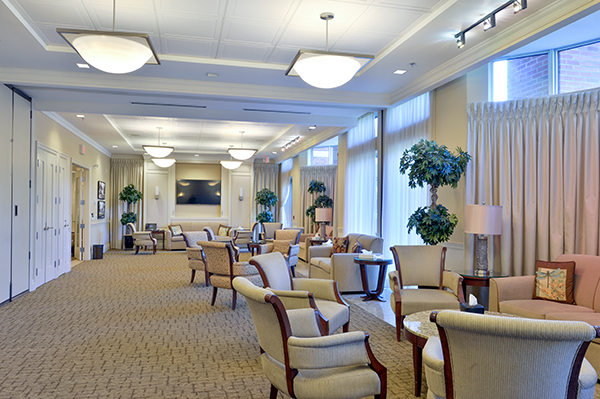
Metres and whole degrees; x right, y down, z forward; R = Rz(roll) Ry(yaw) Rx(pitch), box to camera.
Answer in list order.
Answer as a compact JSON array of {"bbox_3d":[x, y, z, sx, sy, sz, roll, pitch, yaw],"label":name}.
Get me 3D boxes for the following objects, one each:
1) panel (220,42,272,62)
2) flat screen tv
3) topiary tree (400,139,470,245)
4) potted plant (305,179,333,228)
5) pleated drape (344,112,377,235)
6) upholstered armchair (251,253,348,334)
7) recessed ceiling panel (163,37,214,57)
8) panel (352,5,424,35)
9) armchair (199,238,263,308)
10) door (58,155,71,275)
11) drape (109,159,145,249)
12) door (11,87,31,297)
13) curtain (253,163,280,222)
[{"bbox_3d":[-0.655,-1.738,5.117,0.605,0.030,0.564,0,-1,-15],"label":"panel"},{"bbox_3d":[-3.208,-0.234,13.807,1.360,0.780,0.060,0,-1,-14],"label":"flat screen tv"},{"bbox_3d":[1.602,0.376,5.119,0.780,2.120,0.760,0,-1,0],"label":"topiary tree"},{"bbox_3d":[0.518,0.475,11.807,0.740,2.080,0.720,0,-1,0],"label":"potted plant"},{"bbox_3d":[1.192,-0.037,8.659,0.120,3.040,1.580,0,-1,-14],"label":"pleated drape"},{"bbox_3d":[-0.003,0.967,3.979,0.779,0.865,0.660,0,-1,23],"label":"upholstered armchair"},{"bbox_3d":[-1.236,-1.730,4.938,0.568,0.040,0.568,0,-1,-15],"label":"recessed ceiling panel"},{"bbox_3d":[0.847,-1.744,4.222,0.554,0.040,0.554,0,-1,-15],"label":"panel"},{"bbox_3d":[-0.900,1.004,5.876,0.655,0.857,0.716,-1,-2,39],"label":"armchair"},{"bbox_3d":[-4.620,0.291,8.450,0.080,2.300,0.650,0,-1,-14],"label":"door"},{"bbox_3d":[-5.571,0.140,14.009,1.028,2.953,0.151,0,-1,-15],"label":"drape"},{"bbox_3d":[-4.090,-0.031,6.321,0.080,2.900,0.700,0,-1,-14],"label":"door"},{"bbox_3d":[-1.156,0.174,14.980,0.924,2.891,0.172,0,-1,-15],"label":"curtain"}]

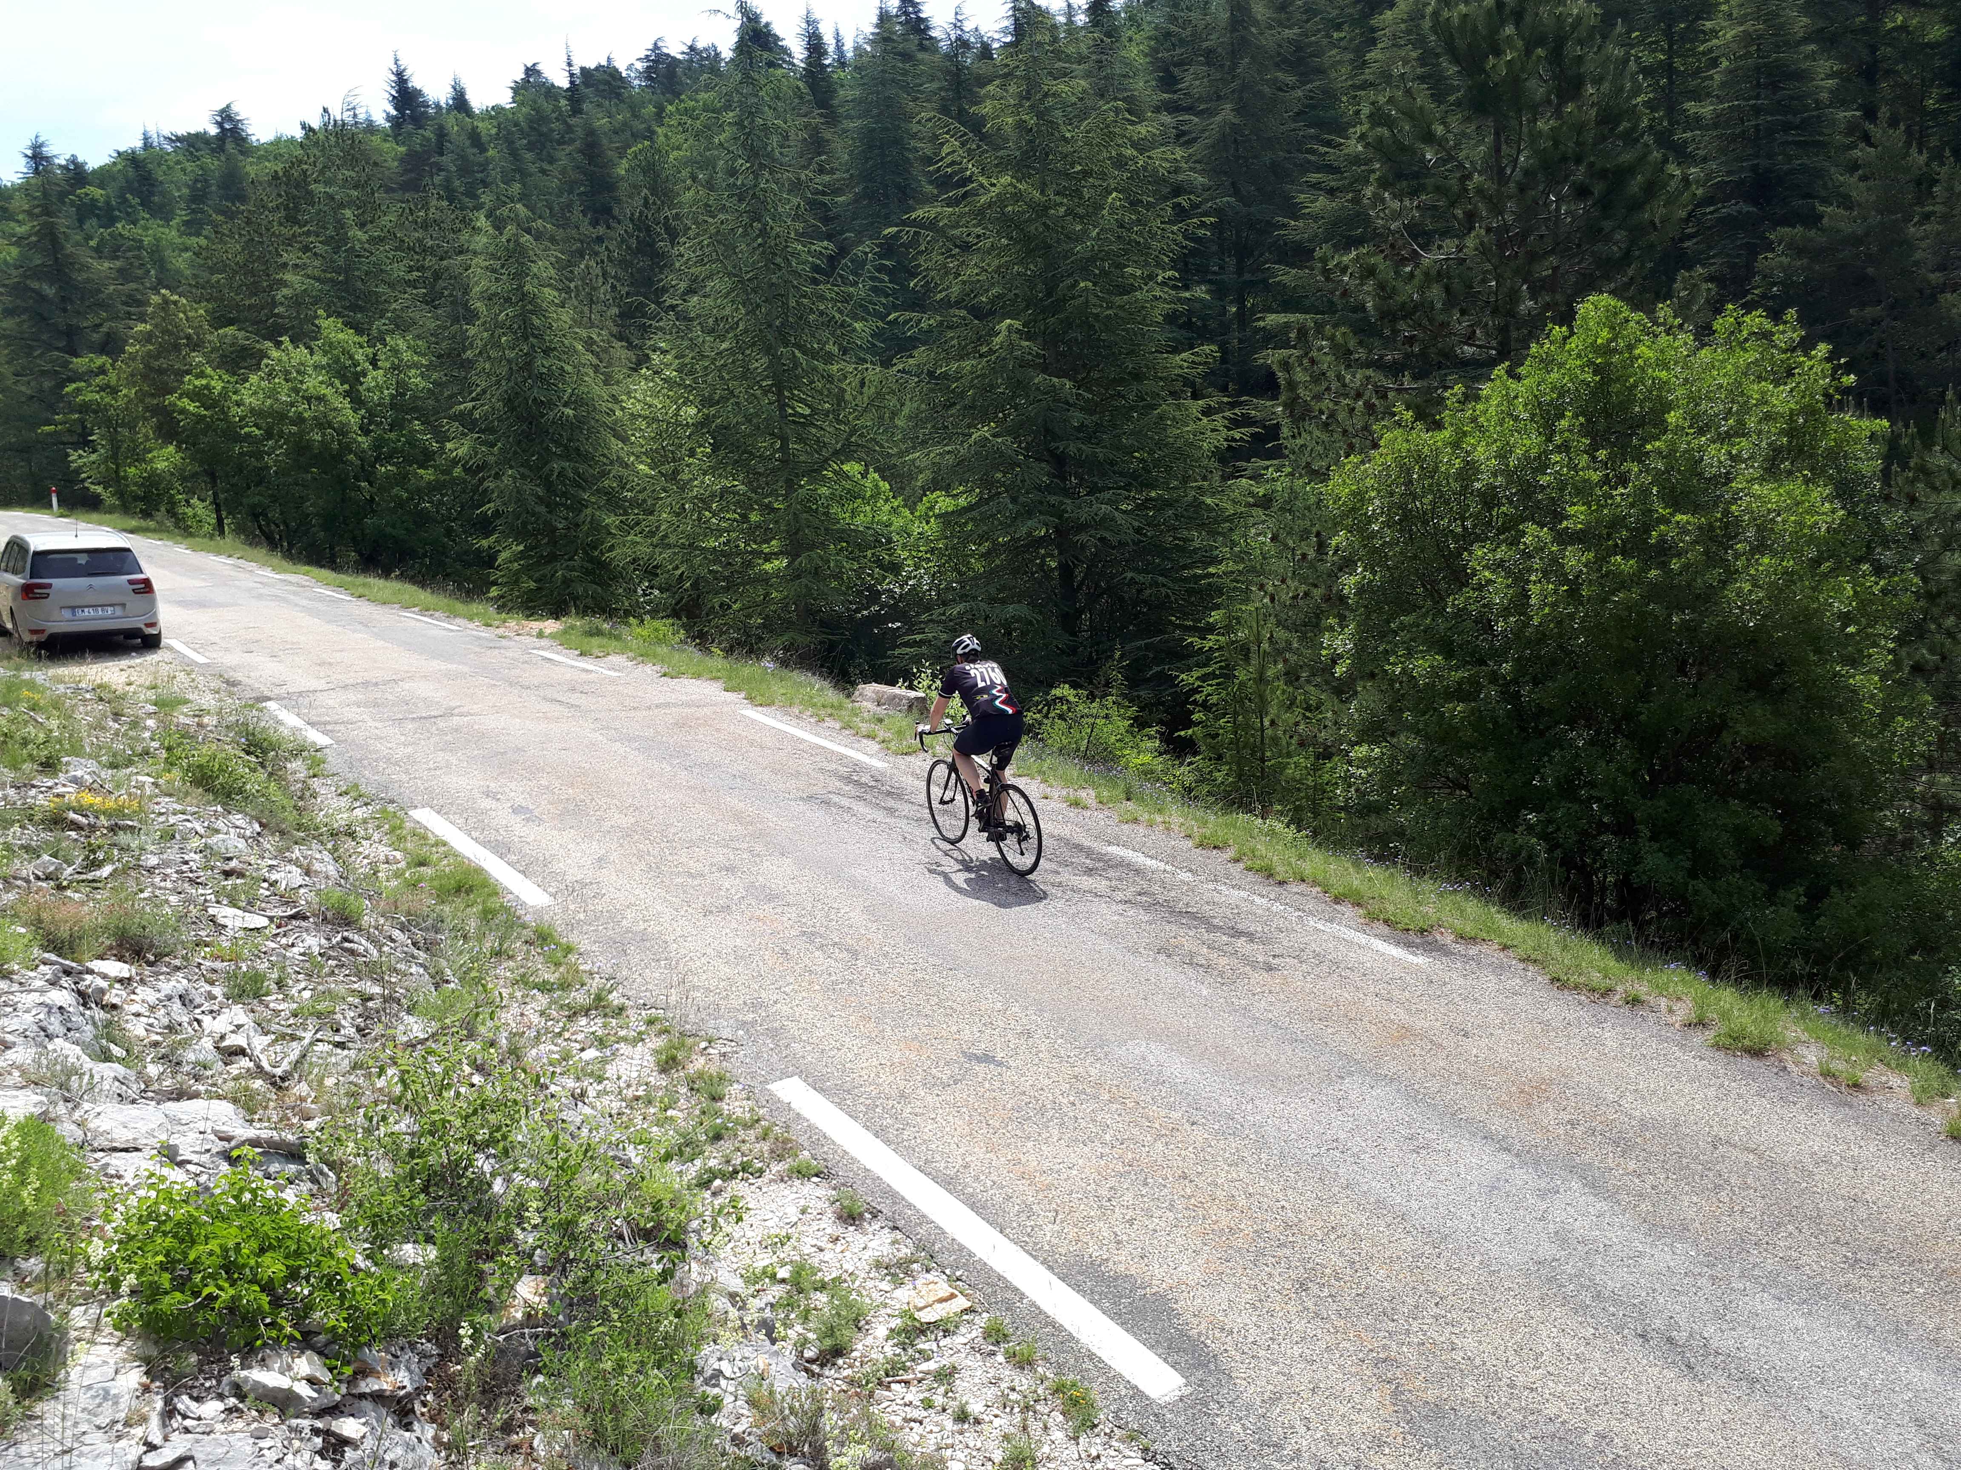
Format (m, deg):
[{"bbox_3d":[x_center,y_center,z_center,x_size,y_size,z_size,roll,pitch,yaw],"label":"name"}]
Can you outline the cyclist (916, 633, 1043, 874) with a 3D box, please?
[{"bbox_3d":[-0.028,0.111,11.494,0.480,1.670,1.680,-10,13,-30],"label":"cyclist"}]

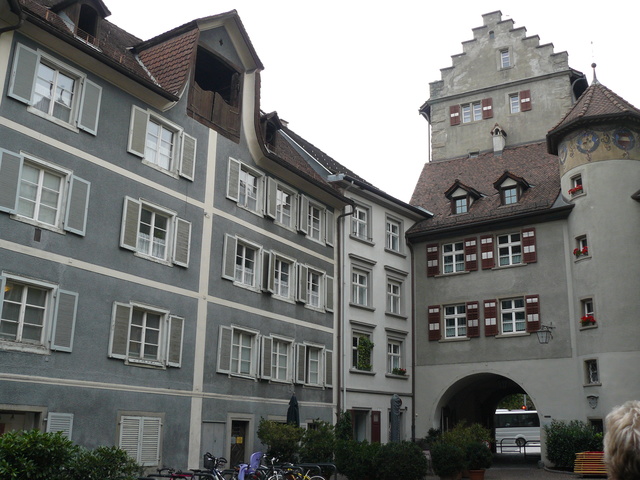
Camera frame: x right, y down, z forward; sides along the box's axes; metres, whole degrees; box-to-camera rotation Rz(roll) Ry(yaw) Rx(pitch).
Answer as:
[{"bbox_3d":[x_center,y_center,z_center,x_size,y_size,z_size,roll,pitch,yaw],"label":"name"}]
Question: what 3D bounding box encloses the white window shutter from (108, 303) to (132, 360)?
[{"bbox_3d":[-5.297,2.437,17.763,0.060,1.446,0.644,-9,-19,31],"label":"white window shutter"}]

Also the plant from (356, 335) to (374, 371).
[{"bbox_3d":[1.977,4.861,28.627,0.400,1.473,0.800,-13,-21,38],"label":"plant"}]

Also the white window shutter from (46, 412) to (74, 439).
[{"bbox_3d":[-6.233,4.805,15.865,0.060,1.280,0.700,-9,-19,31],"label":"white window shutter"}]

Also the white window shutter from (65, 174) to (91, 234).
[{"bbox_3d":[-6.282,-0.888,17.299,0.060,1.491,0.620,-9,-19,31],"label":"white window shutter"}]

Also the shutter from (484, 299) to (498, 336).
[{"bbox_3d":[7.397,3.351,28.735,0.561,1.546,0.050,-10,-20,32],"label":"shutter"}]

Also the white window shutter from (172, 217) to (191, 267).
[{"bbox_3d":[-4.174,0.084,20.258,0.060,1.429,0.644,-9,-19,31],"label":"white window shutter"}]

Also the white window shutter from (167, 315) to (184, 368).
[{"bbox_3d":[-4.244,2.994,19.590,0.060,1.447,0.599,-9,-19,31],"label":"white window shutter"}]

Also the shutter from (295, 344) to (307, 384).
[{"bbox_3d":[-0.656,4.415,23.766,0.050,1.396,0.563,-10,-20,31],"label":"shutter"}]

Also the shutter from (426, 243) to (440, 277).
[{"bbox_3d":[5.265,0.948,30.955,0.582,1.555,0.050,-10,-20,32],"label":"shutter"}]

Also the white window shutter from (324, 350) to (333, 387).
[{"bbox_3d":[0.378,5.129,26.390,0.060,1.430,0.611,-9,-19,31],"label":"white window shutter"}]

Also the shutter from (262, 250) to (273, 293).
[{"bbox_3d":[-1.873,1.120,23.771,0.060,1.434,0.618,-9,-19,31],"label":"shutter"}]

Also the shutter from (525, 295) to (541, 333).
[{"bbox_3d":[9.289,3.219,29.012,0.614,1.620,0.060,-11,-20,34],"label":"shutter"}]

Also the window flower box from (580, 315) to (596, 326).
[{"bbox_3d":[10.756,3.225,26.665,0.300,0.420,0.550,11,-19,-31],"label":"window flower box"}]

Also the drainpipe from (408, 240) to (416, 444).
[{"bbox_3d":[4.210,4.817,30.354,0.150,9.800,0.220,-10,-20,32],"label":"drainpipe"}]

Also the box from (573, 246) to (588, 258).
[{"bbox_3d":[10.327,0.507,26.355,0.250,0.380,0.600,9,-18,-26],"label":"box"}]

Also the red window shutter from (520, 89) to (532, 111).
[{"bbox_3d":[11.541,-7.778,37.264,0.548,1.293,0.060,-7,-18,26],"label":"red window shutter"}]

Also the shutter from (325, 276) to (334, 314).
[{"bbox_3d":[0.419,2.212,27.254,0.060,1.436,0.633,-9,-19,31],"label":"shutter"}]

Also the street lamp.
[{"bbox_3d":[9.476,4.007,27.811,0.550,0.800,1.100,-11,-20,34],"label":"street lamp"}]

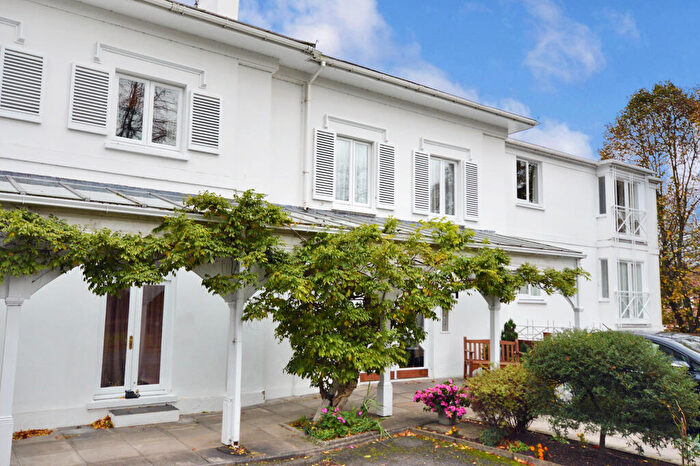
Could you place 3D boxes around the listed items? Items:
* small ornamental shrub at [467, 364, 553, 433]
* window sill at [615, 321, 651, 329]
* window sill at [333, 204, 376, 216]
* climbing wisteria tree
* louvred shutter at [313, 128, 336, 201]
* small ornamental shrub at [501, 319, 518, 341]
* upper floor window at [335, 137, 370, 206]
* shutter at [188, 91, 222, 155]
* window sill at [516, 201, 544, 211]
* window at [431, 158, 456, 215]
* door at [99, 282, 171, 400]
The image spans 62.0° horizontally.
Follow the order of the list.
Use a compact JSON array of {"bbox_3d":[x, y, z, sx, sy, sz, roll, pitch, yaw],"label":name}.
[{"bbox_3d":[2.347,2.397,8.563,1.098,0.918,0.990,6,-9,-35],"label":"small ornamental shrub"},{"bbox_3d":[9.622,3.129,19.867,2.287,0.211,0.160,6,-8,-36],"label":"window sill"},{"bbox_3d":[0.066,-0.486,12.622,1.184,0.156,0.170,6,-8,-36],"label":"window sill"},{"bbox_3d":[1.641,1.577,10.875,7.979,3.384,1.919,6,-8,-36],"label":"climbing wisteria tree"},{"bbox_3d":[-0.543,-1.404,12.210,0.526,1.503,0.060,6,-8,-36],"label":"louvred shutter"},{"bbox_3d":[3.982,2.629,14.517,0.450,0.990,0.450,6,-9,-35],"label":"small ornamental shrub"},{"bbox_3d":[0.032,-1.319,12.876,1.043,1.516,0.120,6,-8,-36],"label":"upper floor window"},{"bbox_3d":[-2.606,-1.964,10.466,0.579,1.083,0.060,6,-8,-36],"label":"shutter"},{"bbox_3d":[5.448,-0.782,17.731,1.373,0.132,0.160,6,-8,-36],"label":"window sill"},{"bbox_3d":[2.276,-1.109,14.514,1.061,1.466,0.120,6,-8,-36],"label":"window"},{"bbox_3d":[-3.382,1.637,9.237,1.111,1.770,0.108,6,-9,-35],"label":"door"}]

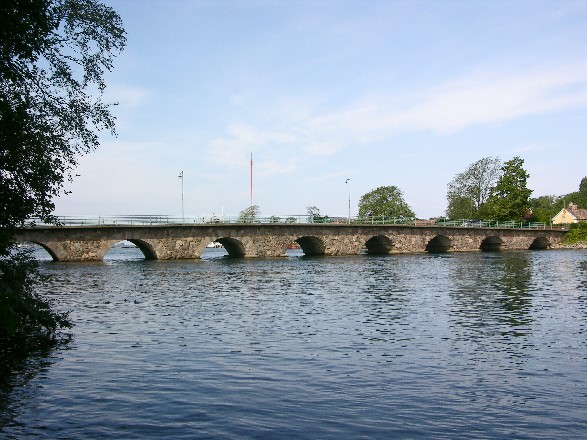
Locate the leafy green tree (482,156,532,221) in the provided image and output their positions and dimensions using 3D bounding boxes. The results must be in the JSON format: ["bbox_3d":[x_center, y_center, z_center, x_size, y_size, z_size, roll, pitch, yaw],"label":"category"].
[{"bbox_3d":[43.997,-5.757,122.000,10.280,14.597,10.280,-2,-2,20],"label":"leafy green tree"}]

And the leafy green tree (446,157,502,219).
[{"bbox_3d":[38.738,-6.100,127.000,11.985,14.981,11.985,-2,-2,17],"label":"leafy green tree"}]

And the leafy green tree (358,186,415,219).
[{"bbox_3d":[21.941,-3.185,140.000,13.212,9.437,13.212,-1,-2,9],"label":"leafy green tree"}]

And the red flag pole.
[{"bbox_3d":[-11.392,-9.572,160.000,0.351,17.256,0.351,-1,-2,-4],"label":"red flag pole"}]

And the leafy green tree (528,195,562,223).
[{"bbox_3d":[59.218,-2.123,140.000,7.550,7.786,7.550,-2,-2,23],"label":"leafy green tree"}]

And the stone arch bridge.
[{"bbox_3d":[7.022,2.785,82.833,85.886,4.000,5.800,0,-3,-28],"label":"stone arch bridge"}]

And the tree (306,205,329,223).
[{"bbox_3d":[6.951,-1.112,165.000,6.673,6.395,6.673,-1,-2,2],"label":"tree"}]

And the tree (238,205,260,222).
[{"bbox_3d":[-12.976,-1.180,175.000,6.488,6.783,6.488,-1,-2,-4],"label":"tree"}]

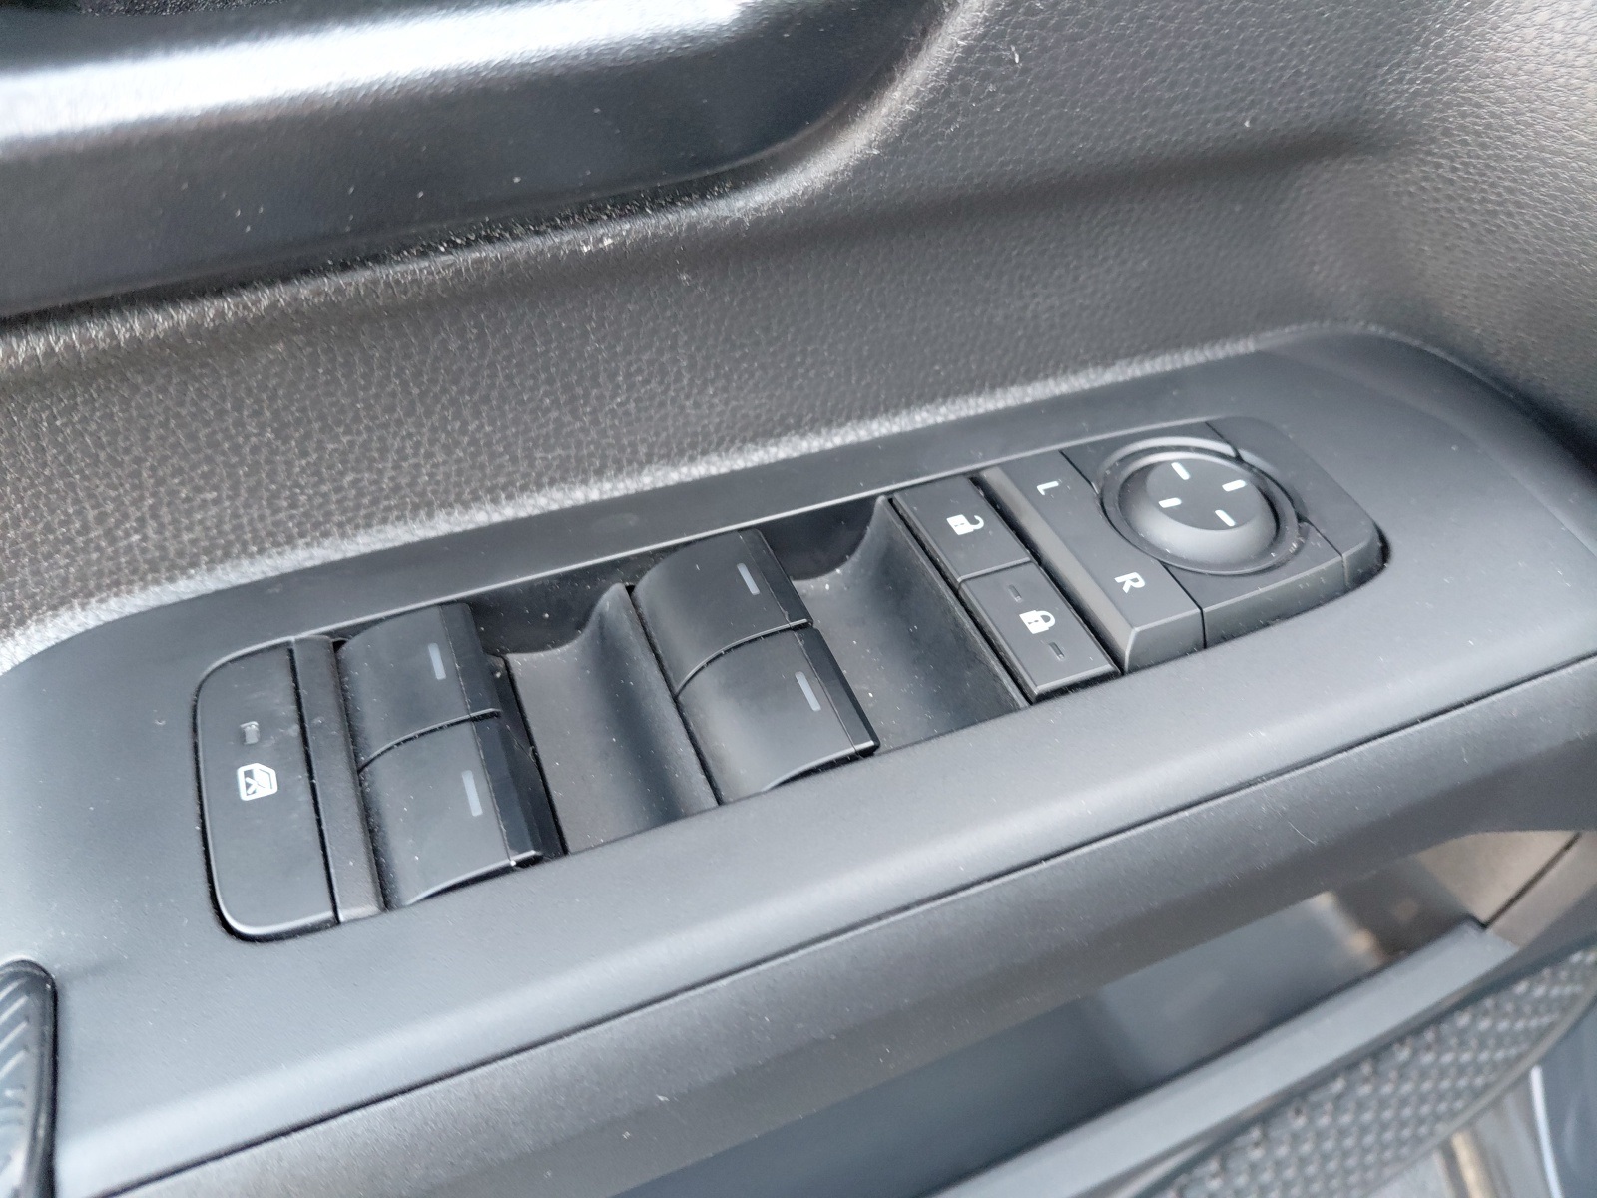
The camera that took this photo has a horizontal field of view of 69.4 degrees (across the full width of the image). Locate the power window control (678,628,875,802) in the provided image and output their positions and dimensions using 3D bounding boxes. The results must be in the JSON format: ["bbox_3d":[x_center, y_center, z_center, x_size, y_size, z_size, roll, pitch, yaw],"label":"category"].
[{"bbox_3d":[-0.004,0.019,0.174,0.024,0.013,0.025,-15,50,-18],"label":"power window control"}]

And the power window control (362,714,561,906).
[{"bbox_3d":[-0.047,0.030,0.159,0.022,0.011,0.025,-15,50,-18],"label":"power window control"}]

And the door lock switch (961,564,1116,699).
[{"bbox_3d":[0.037,0.006,0.185,0.015,0.007,0.025,-15,50,-18],"label":"door lock switch"}]

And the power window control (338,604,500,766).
[{"bbox_3d":[-0.057,0.014,0.175,0.022,0.011,0.024,-15,50,-18],"label":"power window control"}]

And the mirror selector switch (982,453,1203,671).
[{"bbox_3d":[0.053,-0.008,0.212,0.017,0.007,0.048,-15,49,-19],"label":"mirror selector switch"}]

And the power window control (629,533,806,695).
[{"bbox_3d":[-0.014,0.002,0.190,0.024,0.011,0.025,-15,50,-18],"label":"power window control"}]

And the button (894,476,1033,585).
[{"bbox_3d":[0.028,-0.011,0.201,0.015,0.007,0.025,-15,50,-18],"label":"button"}]

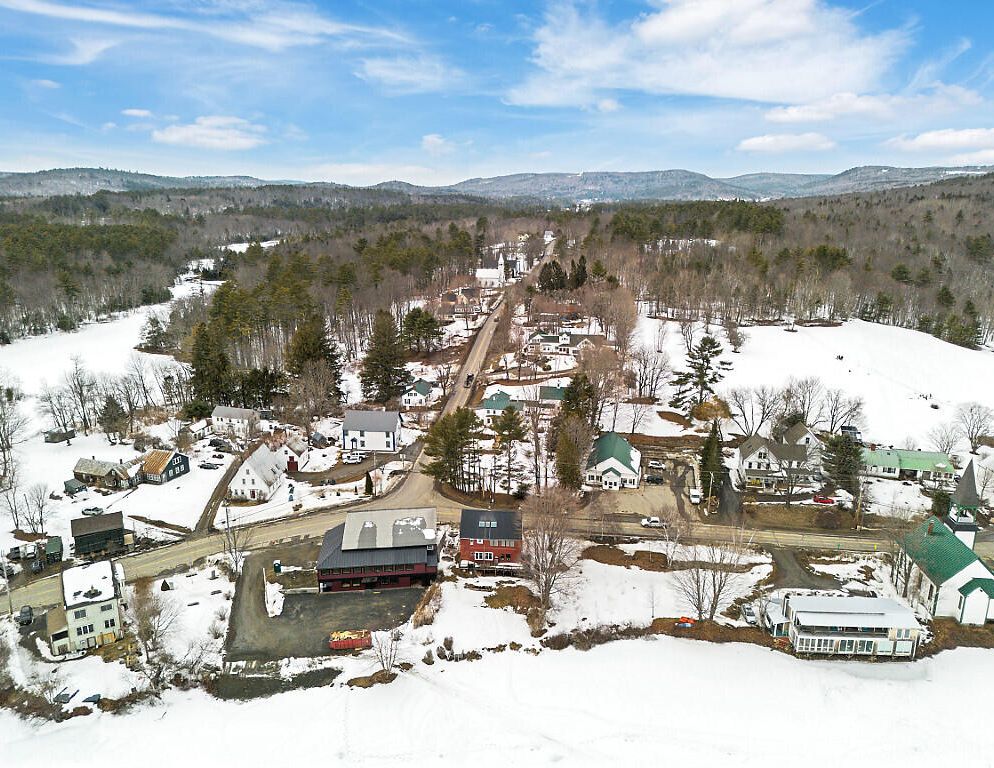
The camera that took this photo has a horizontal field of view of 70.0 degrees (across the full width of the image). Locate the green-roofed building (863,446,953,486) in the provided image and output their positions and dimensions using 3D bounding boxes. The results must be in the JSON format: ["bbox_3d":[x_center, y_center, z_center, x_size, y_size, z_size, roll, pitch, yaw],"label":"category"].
[{"bbox_3d":[105.700,20.249,185.824,22.600,6.200,9.800,3,14,10],"label":"green-roofed building"}]

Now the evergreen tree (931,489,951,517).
[{"bbox_3d":[100.703,27.114,160.322,4.100,7.040,4.100,10,17,33],"label":"evergreen tree"}]

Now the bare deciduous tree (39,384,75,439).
[{"bbox_3d":[-130.780,8.850,210.800,11.280,17.950,10.720,0,14,0],"label":"bare deciduous tree"}]

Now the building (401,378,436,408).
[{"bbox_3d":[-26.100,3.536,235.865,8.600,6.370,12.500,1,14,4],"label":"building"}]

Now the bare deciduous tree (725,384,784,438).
[{"bbox_3d":[75.390,8.570,207.870,16.980,17.390,16.130,0,14,0],"label":"bare deciduous tree"}]

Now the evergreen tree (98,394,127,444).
[{"bbox_3d":[-111.801,10.269,206.985,8.800,14.963,8.600,0,15,0],"label":"evergreen tree"}]

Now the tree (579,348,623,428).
[{"bbox_3d":[30.510,1.680,209.960,12.380,26.070,12.380,0,15,0],"label":"tree"}]

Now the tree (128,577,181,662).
[{"bbox_3d":[-54.570,37.720,113.130,8.600,15.250,8.170,0,14,0],"label":"tree"}]

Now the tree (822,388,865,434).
[{"bbox_3d":[103.940,8.209,212.367,13.000,14.214,11.500,0,15,0],"label":"tree"}]

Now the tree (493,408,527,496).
[{"bbox_3d":[2.859,16.345,167.401,8.000,23.890,8.000,1,14,1],"label":"tree"}]

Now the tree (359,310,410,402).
[{"bbox_3d":[-38.961,-9.166,245.888,15.500,32.791,15.000,0,15,0],"label":"tree"}]

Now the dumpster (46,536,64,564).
[{"bbox_3d":[-86.200,32.550,138.550,2.500,2.400,6.700,-7,17,-26],"label":"dumpster"}]

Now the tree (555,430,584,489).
[{"bbox_3d":[17.980,18.430,176.030,6.940,16.020,6.600,0,14,0],"label":"tree"}]

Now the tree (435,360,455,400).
[{"bbox_3d":[-17.910,-1.700,247.210,6.950,13.310,6.950,0,15,0],"label":"tree"}]

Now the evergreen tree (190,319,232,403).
[{"bbox_3d":[-97.187,-6.549,240.848,13.000,30.289,12.500,0,15,0],"label":"evergreen tree"}]

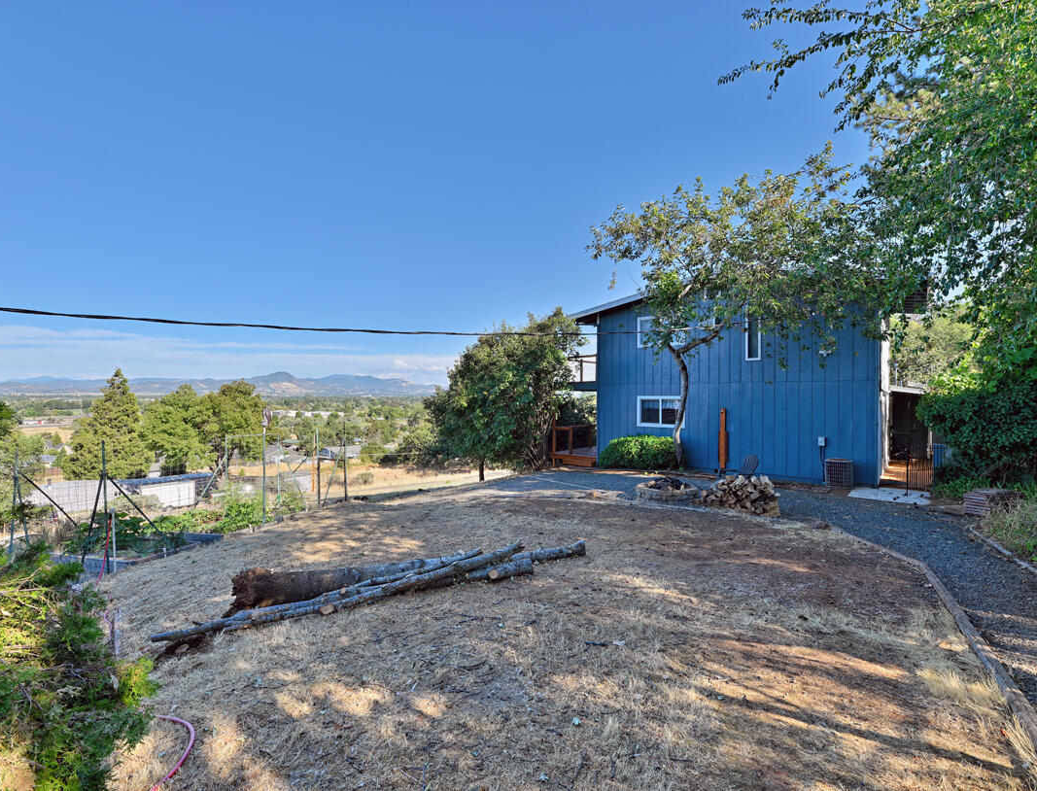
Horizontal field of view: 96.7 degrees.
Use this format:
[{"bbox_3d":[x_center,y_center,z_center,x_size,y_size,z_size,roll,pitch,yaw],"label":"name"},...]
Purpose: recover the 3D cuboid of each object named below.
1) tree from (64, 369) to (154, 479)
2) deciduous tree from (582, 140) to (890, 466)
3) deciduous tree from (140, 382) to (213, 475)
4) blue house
[{"bbox_3d":[-43.551,3.560,49.000,7.000,12.590,7.000,0,0,-42],"label":"tree"},{"bbox_3d":[6.100,-2.150,13.000,6.700,8.700,5.700,0,0,25],"label":"deciduous tree"},{"bbox_3d":[-35.586,3.943,48.000,6.200,10.410,6.200,0,0,-37],"label":"deciduous tree"},{"bbox_3d":[8.200,-0.680,16.800,9.600,6.200,7.500,0,0,41],"label":"blue house"}]

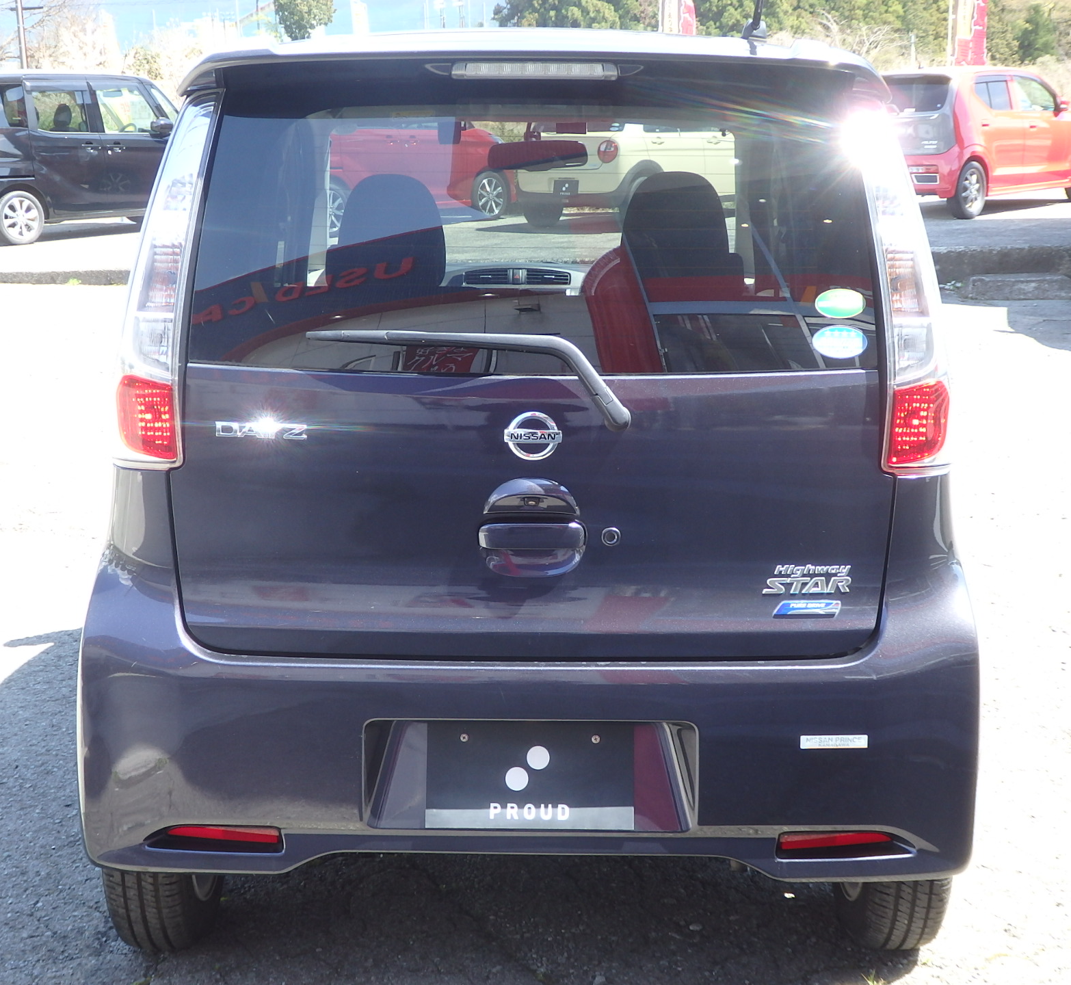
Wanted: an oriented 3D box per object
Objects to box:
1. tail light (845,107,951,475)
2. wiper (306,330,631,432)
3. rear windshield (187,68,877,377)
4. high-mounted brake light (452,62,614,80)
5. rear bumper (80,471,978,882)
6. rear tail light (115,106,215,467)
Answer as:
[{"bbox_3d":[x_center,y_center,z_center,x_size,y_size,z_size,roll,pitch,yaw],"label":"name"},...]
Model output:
[{"bbox_3d":[0.588,-0.325,2.730,0.195,0.570,0.230,0,12,-1],"label":"tail light"},{"bbox_3d":[-0.102,-0.170,2.607,0.500,0.155,0.070,0,12,-1],"label":"wiper"},{"bbox_3d":[-0.005,-0.416,2.640,1.080,0.480,0.110,0,0,-1],"label":"rear windshield"},{"bbox_3d":[-0.001,-0.642,2.600,0.256,0.032,0.045,0,12,-1],"label":"high-mounted brake light"},{"bbox_3d":[-0.010,0.290,2.775,1.470,0.650,0.320,0,12,-1],"label":"rear bumper"},{"bbox_3d":[-0.588,-0.334,2.715,0.195,0.570,0.230,0,12,-1],"label":"rear tail light"}]

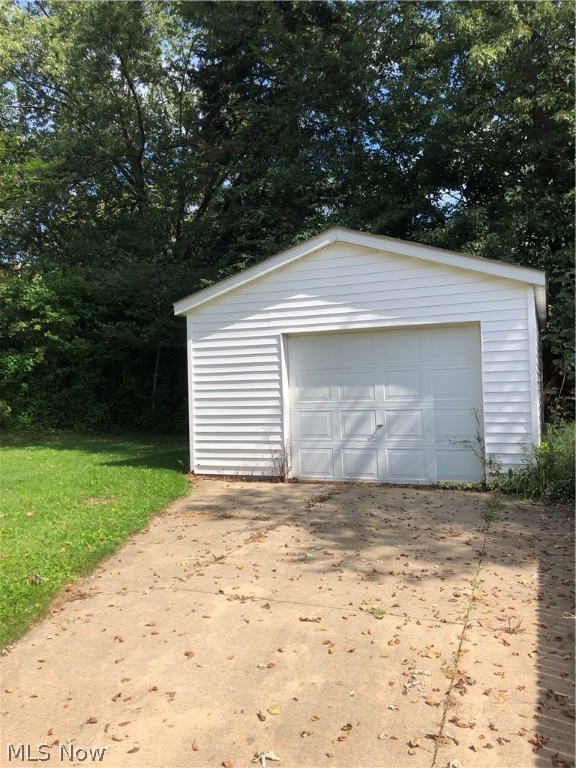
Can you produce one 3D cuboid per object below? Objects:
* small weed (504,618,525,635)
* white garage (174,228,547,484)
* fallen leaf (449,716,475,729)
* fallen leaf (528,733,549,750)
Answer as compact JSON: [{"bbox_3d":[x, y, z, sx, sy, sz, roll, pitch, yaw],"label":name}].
[{"bbox_3d":[1.282,1.365,3.522,0.100,0.070,0.075,-2,0,23],"label":"small weed"},{"bbox_3d":[2.024,-0.379,11.575,5.209,3.511,6.840,-2,0,23],"label":"white garage"},{"bbox_3d":[0.726,1.414,2.598,0.100,0.020,0.045,-2,-1,33],"label":"fallen leaf"},{"bbox_3d":[0.985,1.401,2.441,0.073,0.030,0.060,-2,0,23],"label":"fallen leaf"}]

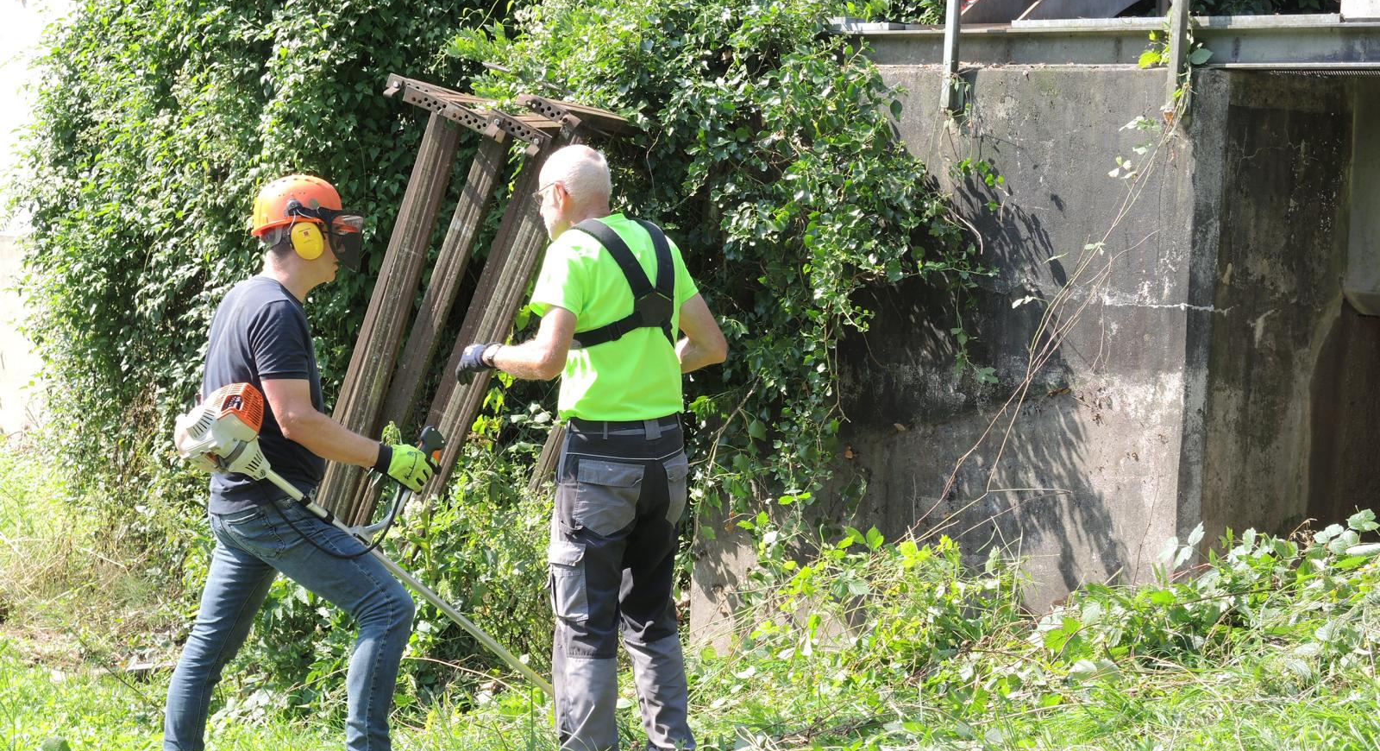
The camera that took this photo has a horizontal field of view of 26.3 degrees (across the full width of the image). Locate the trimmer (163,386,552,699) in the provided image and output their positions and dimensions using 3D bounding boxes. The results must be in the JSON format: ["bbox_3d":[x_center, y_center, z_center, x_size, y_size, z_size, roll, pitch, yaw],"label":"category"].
[{"bbox_3d":[-0.795,0.529,8.242,1.650,0.400,0.550,39,-17,-32],"label":"trimmer"}]

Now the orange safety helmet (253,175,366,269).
[{"bbox_3d":[-1.037,-0.416,7.980,0.300,0.260,0.240,1,5,-11],"label":"orange safety helmet"}]

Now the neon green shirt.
[{"bbox_3d":[-0.207,-0.160,8.040,0.510,0.570,0.310,-2,6,-38],"label":"neon green shirt"}]

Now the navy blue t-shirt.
[{"bbox_3d":[-1.159,0.051,8.020,0.310,0.640,0.460,0,5,-20],"label":"navy blue t-shirt"}]

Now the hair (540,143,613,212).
[{"bbox_3d":[-0.309,-0.538,8.020,0.190,0.175,0.165,5,6,32],"label":"hair"}]

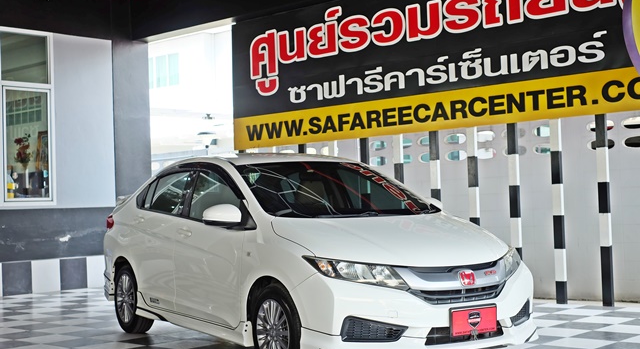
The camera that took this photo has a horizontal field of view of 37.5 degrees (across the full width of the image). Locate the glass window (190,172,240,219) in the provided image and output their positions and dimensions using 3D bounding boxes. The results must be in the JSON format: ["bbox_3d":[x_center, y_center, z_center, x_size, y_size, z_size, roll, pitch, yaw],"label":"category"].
[{"bbox_3d":[-0.729,0.156,6.766,0.080,0.430,0.930,22,-13,-29],"label":"glass window"}]

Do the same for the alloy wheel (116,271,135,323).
[{"bbox_3d":[-1.591,1.063,8.062,0.170,0.425,0.425,-1,-2,-31],"label":"alloy wheel"}]

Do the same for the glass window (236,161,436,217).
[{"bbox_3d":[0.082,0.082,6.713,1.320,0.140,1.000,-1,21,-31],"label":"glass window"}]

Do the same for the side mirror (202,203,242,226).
[{"bbox_3d":[-0.624,0.264,6.204,0.250,0.155,0.160,-1,-2,-31],"label":"side mirror"}]

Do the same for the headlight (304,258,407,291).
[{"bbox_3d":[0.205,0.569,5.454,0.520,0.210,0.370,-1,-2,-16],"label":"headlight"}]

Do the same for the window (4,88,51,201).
[{"bbox_3d":[-3.738,-0.382,12.085,0.080,1.450,0.680,-3,-2,42],"label":"window"}]

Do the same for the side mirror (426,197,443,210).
[{"bbox_3d":[0.828,0.263,7.222,0.250,0.165,0.150,-1,-2,-31],"label":"side mirror"}]

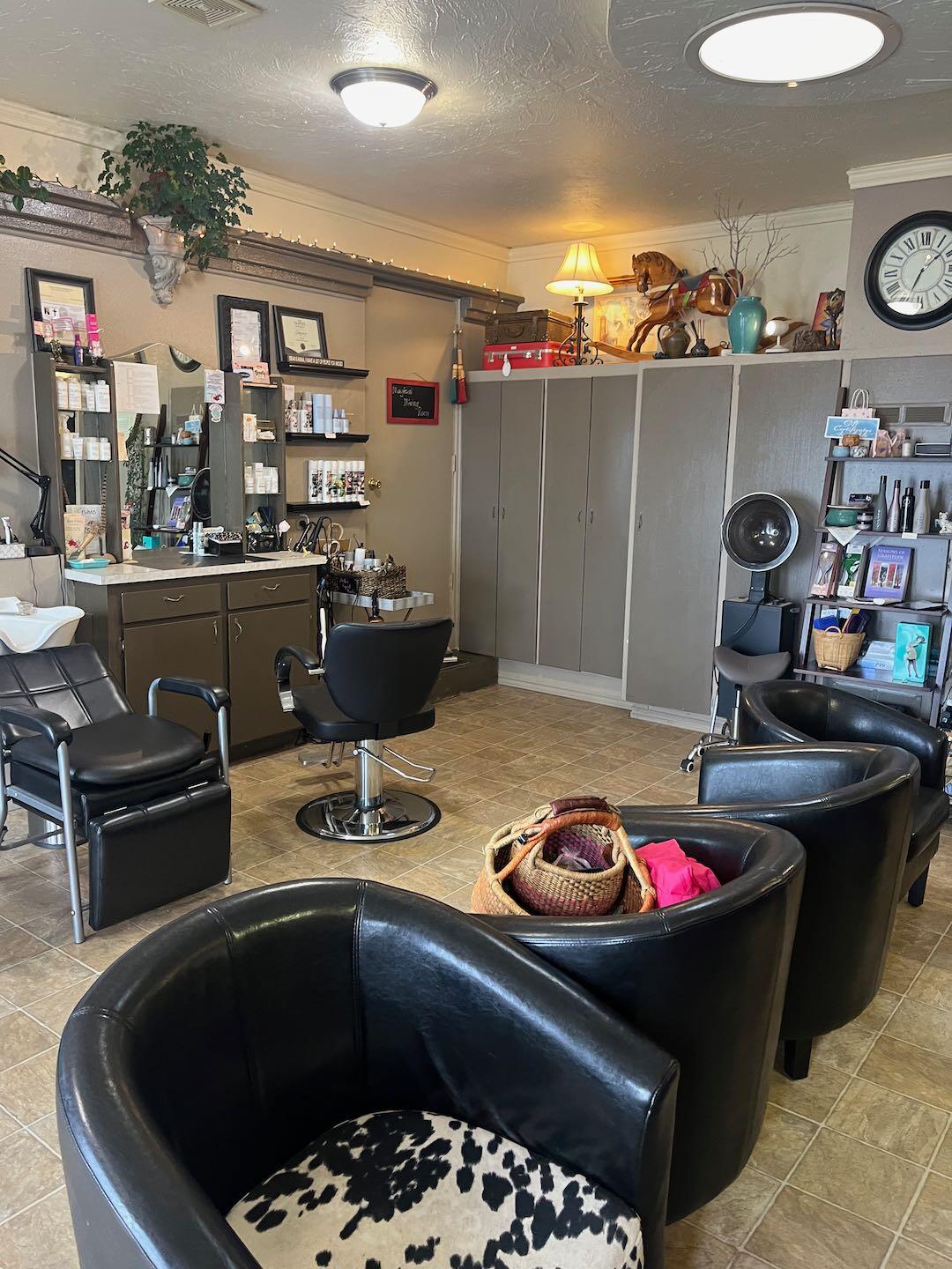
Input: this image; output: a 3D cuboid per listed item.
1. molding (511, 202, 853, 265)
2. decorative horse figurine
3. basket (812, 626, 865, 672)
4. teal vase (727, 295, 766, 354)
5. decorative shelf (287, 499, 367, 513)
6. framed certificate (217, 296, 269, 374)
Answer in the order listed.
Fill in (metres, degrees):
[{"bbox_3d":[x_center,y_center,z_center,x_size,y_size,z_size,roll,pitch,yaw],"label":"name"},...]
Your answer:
[{"bbox_3d":[1.132,-2.348,5.603,2.380,0.090,0.060,9,13,37],"label":"molding"},{"bbox_3d":[1.162,-1.884,5.358,0.620,0.545,0.200,9,13,37],"label":"decorative horse figurine"},{"bbox_3d":[1.723,0.057,4.533,0.240,0.200,0.220,9,14,38],"label":"basket"},{"bbox_3d":[1.415,-1.605,4.979,0.205,0.315,0.205,9,13,37],"label":"teal vase"},{"bbox_3d":[-0.831,-0.711,5.248,0.110,0.047,0.595,9,14,38],"label":"decorative shelf"},{"bbox_3d":[-1.145,-1.478,4.733,0.030,0.353,0.309,9,14,38],"label":"framed certificate"}]

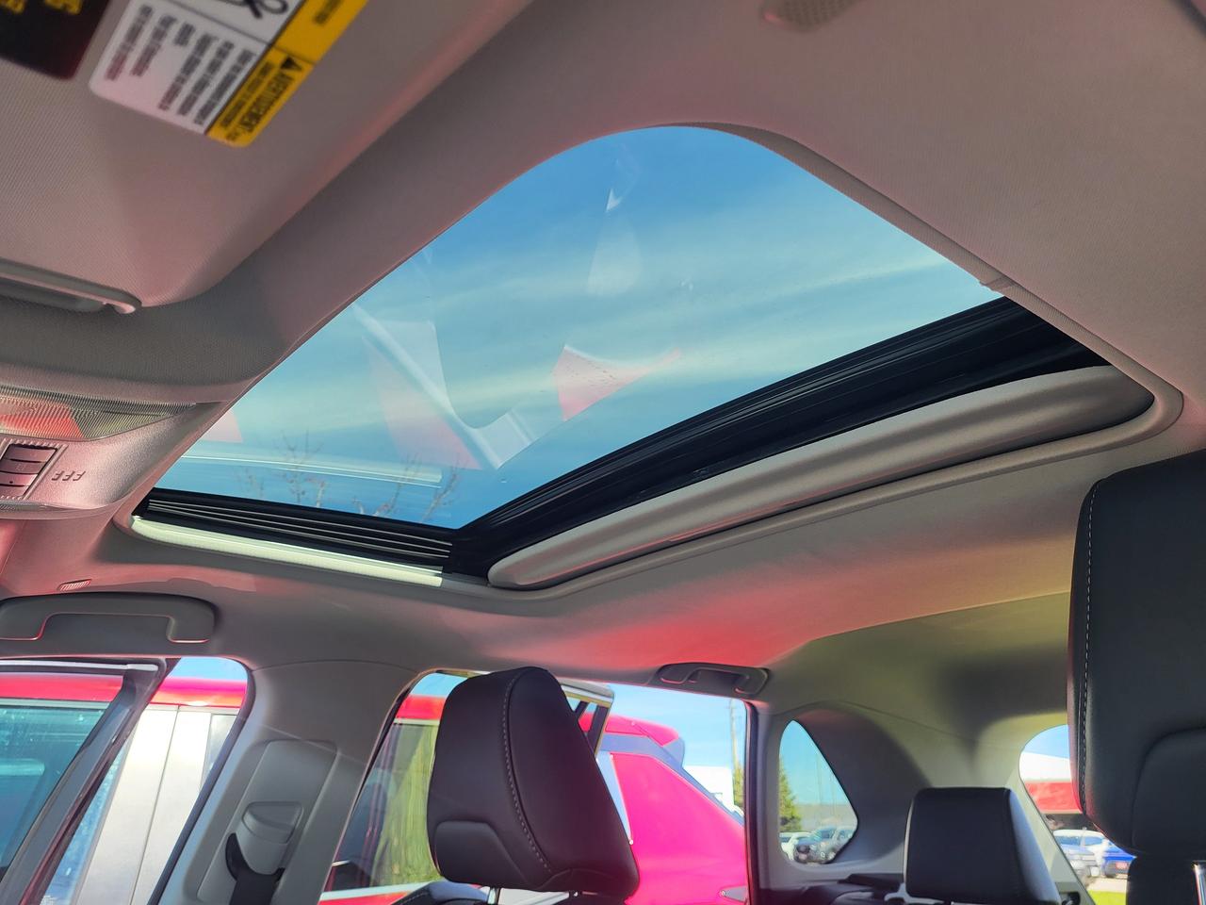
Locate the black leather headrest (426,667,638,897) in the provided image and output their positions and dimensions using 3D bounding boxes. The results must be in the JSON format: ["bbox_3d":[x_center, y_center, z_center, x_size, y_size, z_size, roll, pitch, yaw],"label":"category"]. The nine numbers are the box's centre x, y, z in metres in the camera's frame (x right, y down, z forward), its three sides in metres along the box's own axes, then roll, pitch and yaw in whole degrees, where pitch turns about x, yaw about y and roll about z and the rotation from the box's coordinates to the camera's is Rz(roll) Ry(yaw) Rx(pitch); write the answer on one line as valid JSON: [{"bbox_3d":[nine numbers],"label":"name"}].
[{"bbox_3d":[-0.092,0.390,1.080,0.145,0.225,0.250,17,-28,-40],"label":"black leather headrest"}]

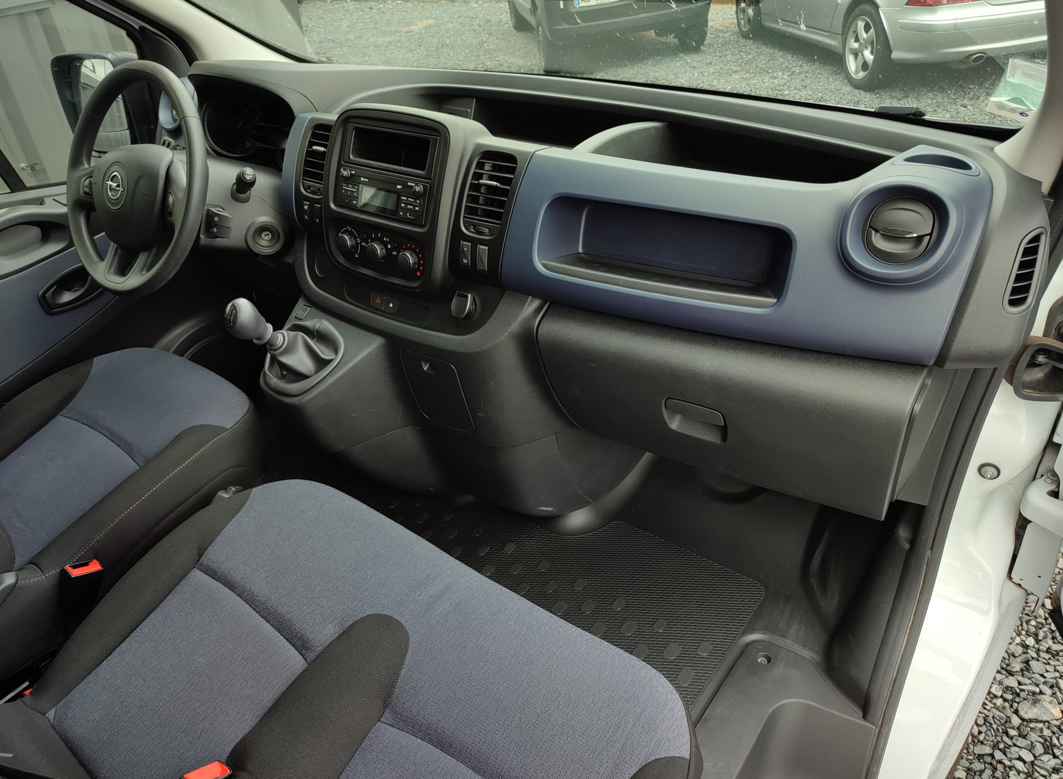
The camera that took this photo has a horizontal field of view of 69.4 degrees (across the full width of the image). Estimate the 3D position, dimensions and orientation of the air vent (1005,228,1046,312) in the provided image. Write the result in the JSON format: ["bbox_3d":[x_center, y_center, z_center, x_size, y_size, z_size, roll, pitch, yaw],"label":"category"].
[{"bbox_3d":[0.532,-0.133,0.837,0.037,0.095,0.020,-12,32,-11],"label":"air vent"}]

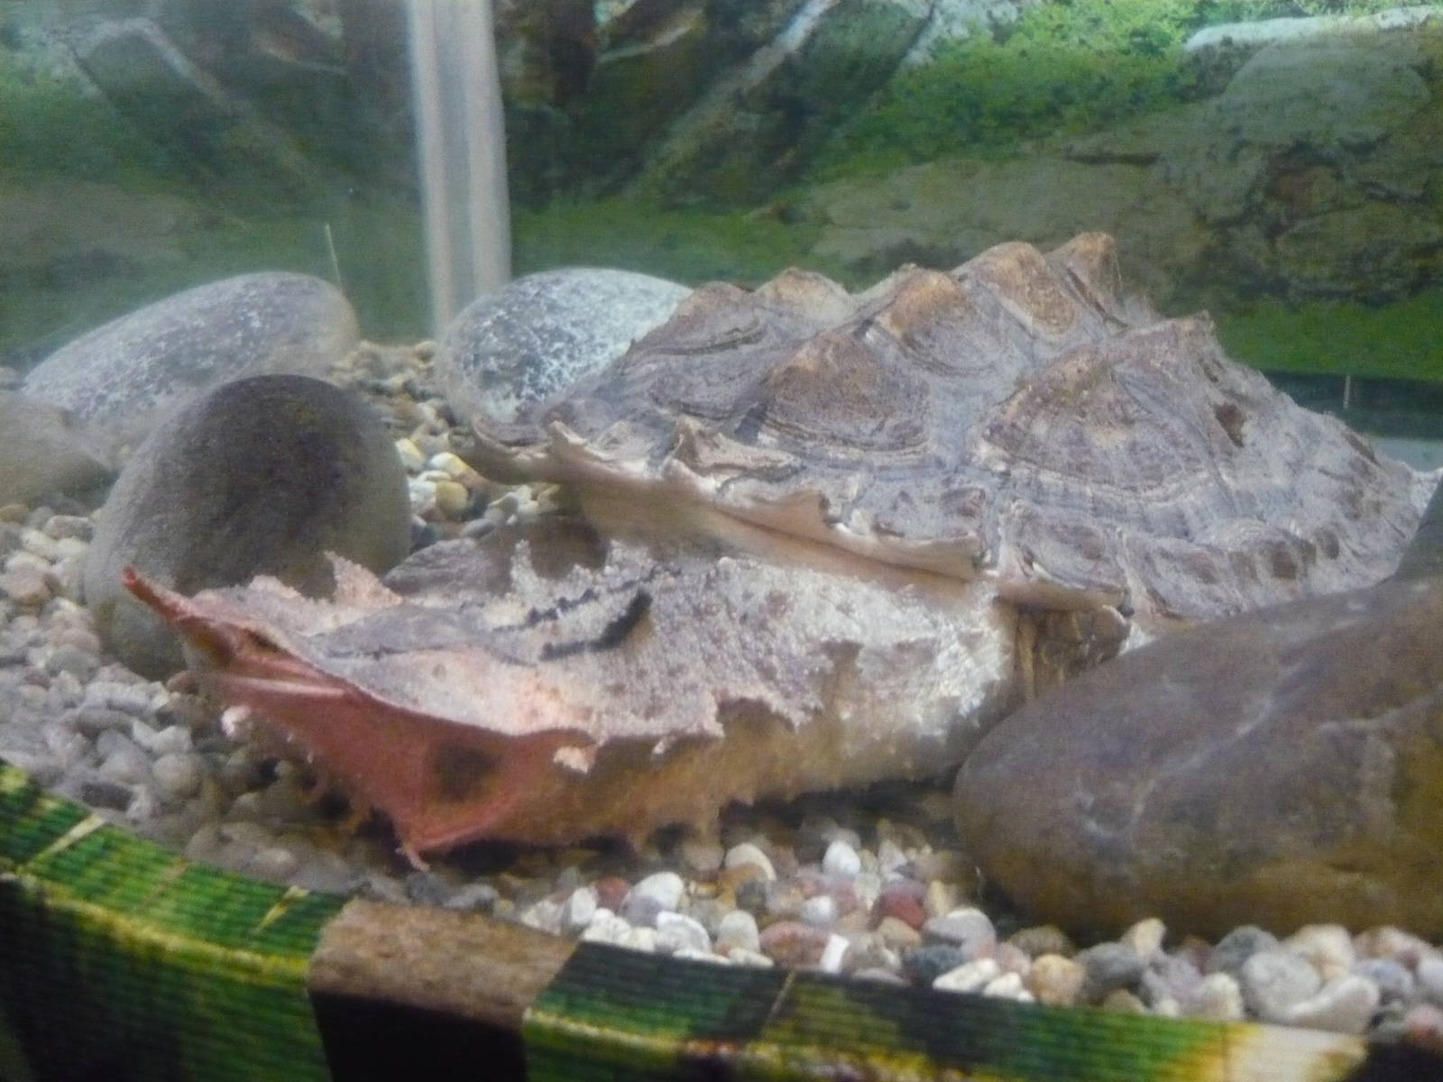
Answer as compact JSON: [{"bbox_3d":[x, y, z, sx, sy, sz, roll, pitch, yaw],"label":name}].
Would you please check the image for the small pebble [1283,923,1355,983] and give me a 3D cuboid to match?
[{"bbox_3d":[0.183,0.128,0.422,0.023,0.016,0.019,0,22,0],"label":"small pebble"}]

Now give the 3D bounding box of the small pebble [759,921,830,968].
[{"bbox_3d":[0.027,0.146,0.493,0.026,0.017,0.019,3,20,4],"label":"small pebble"}]

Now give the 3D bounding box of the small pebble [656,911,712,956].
[{"bbox_3d":[-0.012,0.124,0.433,0.018,0.012,0.015,0,22,0],"label":"small pebble"}]

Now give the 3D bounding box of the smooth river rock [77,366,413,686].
[{"bbox_3d":[-0.208,-0.007,0.605,0.143,0.135,0.115,-6,23,-14],"label":"smooth river rock"}]

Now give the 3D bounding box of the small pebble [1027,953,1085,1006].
[{"bbox_3d":[0.097,0.127,0.398,0.017,0.016,0.015,6,20,15],"label":"small pebble"}]

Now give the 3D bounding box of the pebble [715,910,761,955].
[{"bbox_3d":[0.005,0.119,0.417,0.014,0.015,0.013,1,19,1],"label":"pebble"}]

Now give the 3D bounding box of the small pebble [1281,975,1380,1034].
[{"bbox_3d":[0.172,0.131,0.390,0.028,0.015,0.017,11,21,26],"label":"small pebble"}]

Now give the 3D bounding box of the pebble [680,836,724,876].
[{"bbox_3d":[-0.007,0.126,0.546,0.017,0.015,0.016,1,20,-1],"label":"pebble"}]

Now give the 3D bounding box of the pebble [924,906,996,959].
[{"bbox_3d":[0.087,0.143,0.503,0.027,0.018,0.019,5,20,11],"label":"pebble"}]

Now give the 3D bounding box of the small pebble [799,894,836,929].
[{"bbox_3d":[0.030,0.116,0.429,0.012,0.012,0.011,3,19,5],"label":"small pebble"}]

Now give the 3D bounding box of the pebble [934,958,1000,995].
[{"bbox_3d":[0.074,0.131,0.414,0.021,0.010,0.011,-8,23,-18],"label":"pebble"}]

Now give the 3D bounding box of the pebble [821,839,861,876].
[{"bbox_3d":[0.048,0.127,0.547,0.016,0.014,0.015,3,20,6],"label":"pebble"}]

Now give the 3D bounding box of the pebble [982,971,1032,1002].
[{"bbox_3d":[0.082,0.128,0.394,0.014,0.010,0.011,6,20,13],"label":"pebble"}]

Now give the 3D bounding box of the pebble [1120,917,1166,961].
[{"bbox_3d":[0.155,0.145,0.502,0.015,0.015,0.015,8,21,19],"label":"pebble"}]

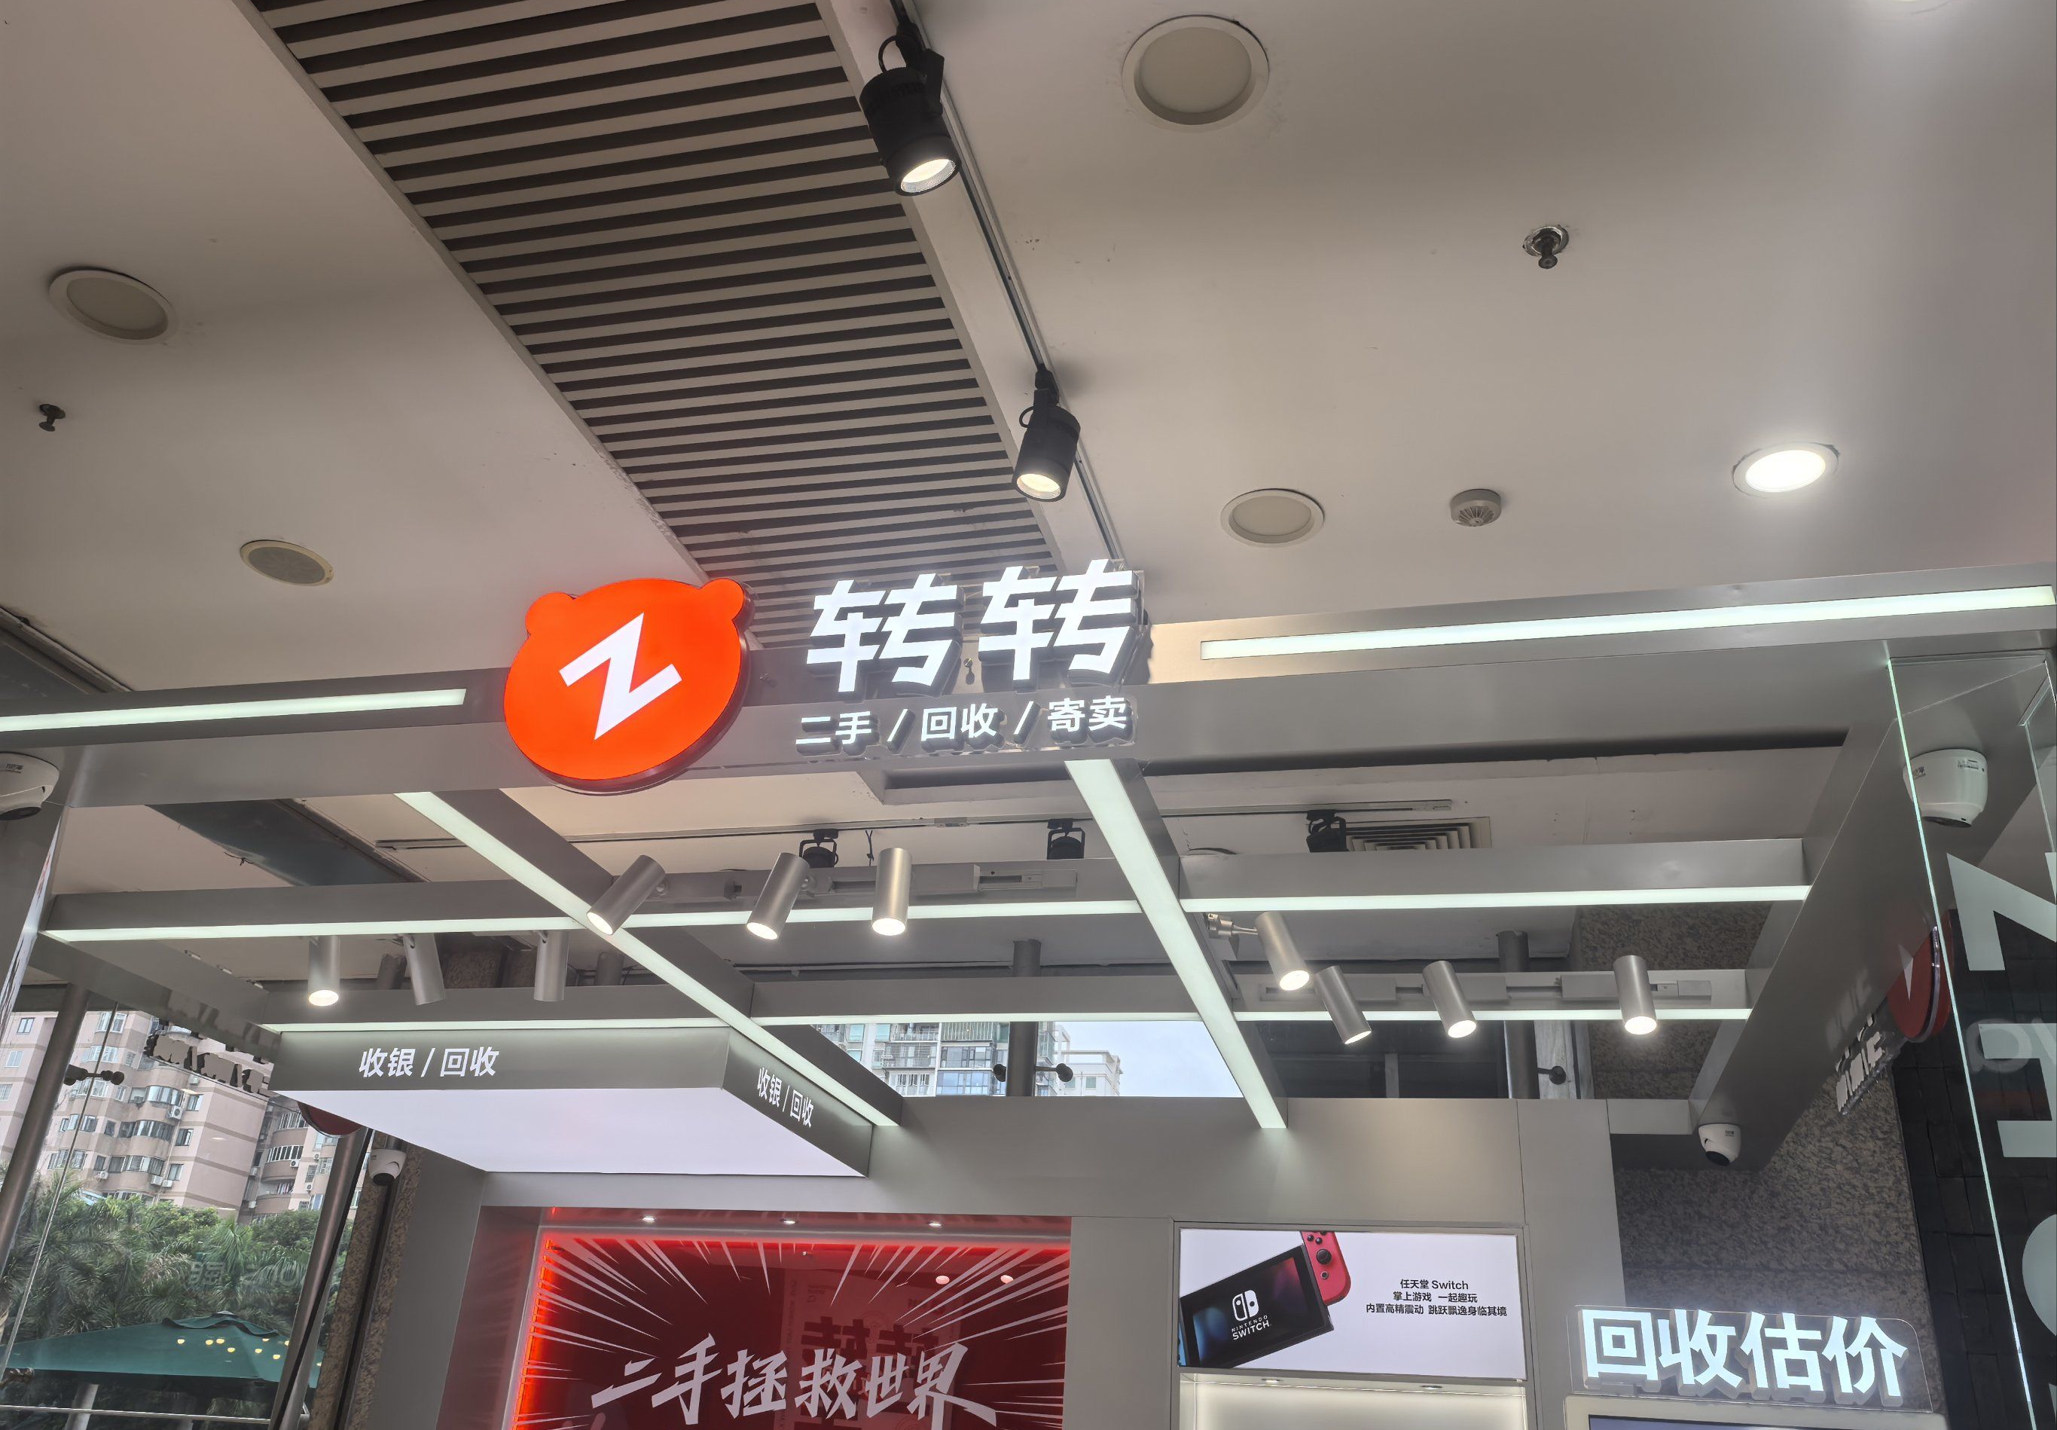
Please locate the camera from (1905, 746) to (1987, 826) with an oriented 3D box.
[{"bbox_3d":[1.345,0.110,2.333,0.117,0.096,0.117,16,-29,-23],"label":"camera"}]

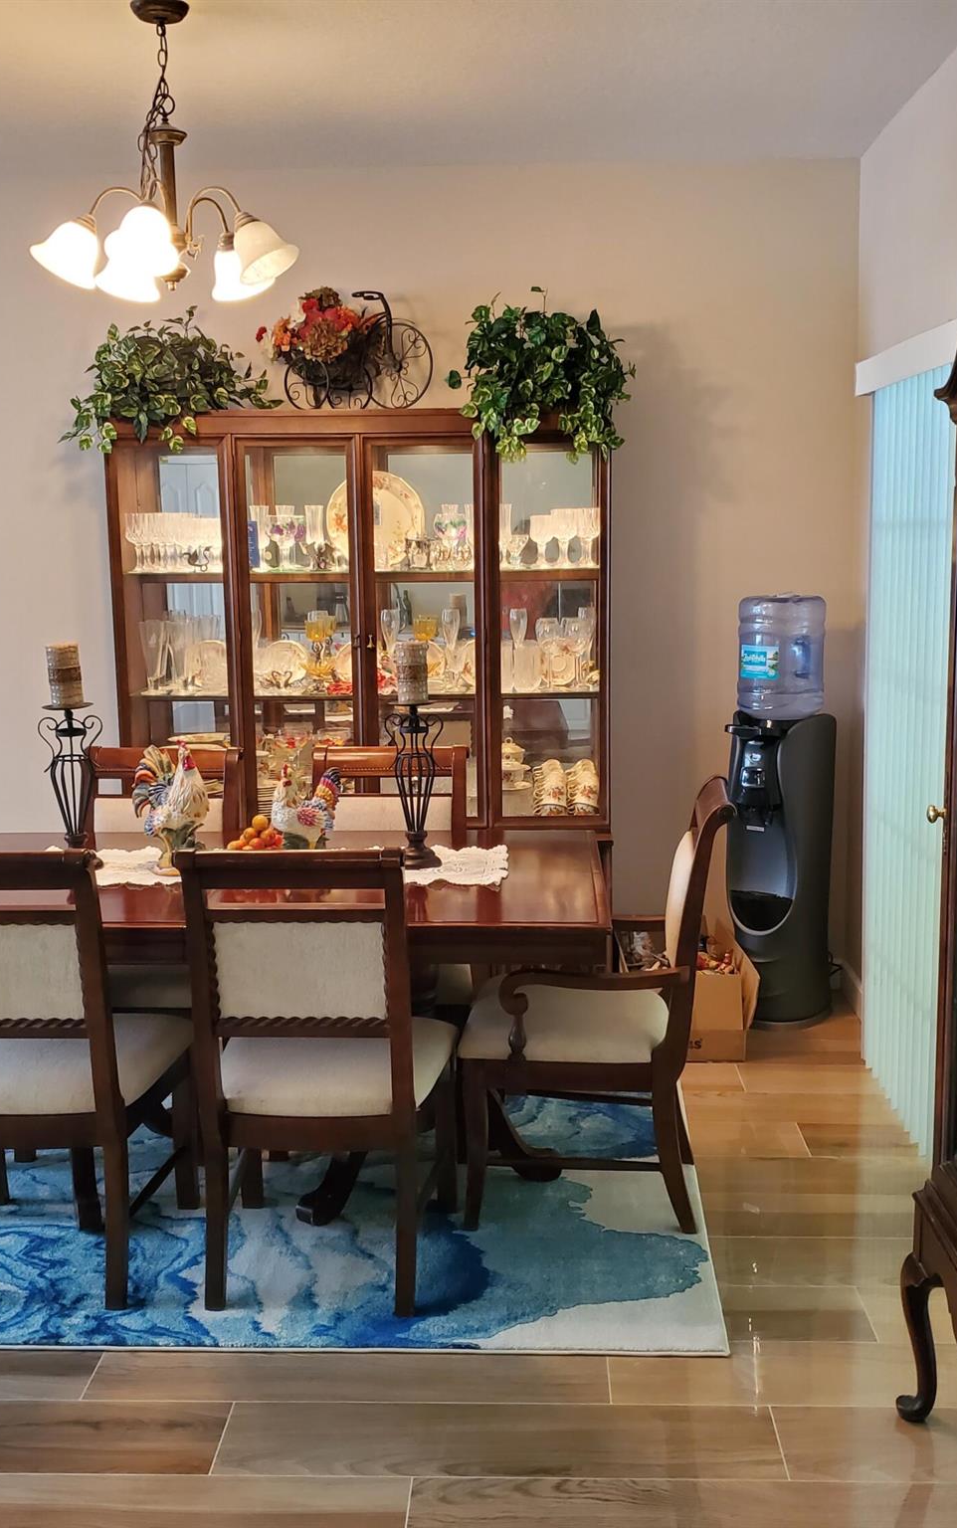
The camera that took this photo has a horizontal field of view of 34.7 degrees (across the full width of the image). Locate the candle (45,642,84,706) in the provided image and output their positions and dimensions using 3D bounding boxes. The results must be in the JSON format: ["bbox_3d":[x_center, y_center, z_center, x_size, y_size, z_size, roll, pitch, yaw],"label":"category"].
[{"bbox_3d":[-1.007,-0.220,3.739,0.082,0.150,0.082,0,9,2],"label":"candle"}]

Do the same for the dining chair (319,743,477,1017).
[{"bbox_3d":[-0.257,0.470,4.081,0.530,0.970,0.655,0,9,4],"label":"dining chair"}]

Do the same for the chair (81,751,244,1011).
[{"bbox_3d":[-0.896,0.474,4.100,0.530,0.970,0.655,0,9,3],"label":"chair"}]

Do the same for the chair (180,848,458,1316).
[{"bbox_3d":[-0.324,0.601,3.274,0.510,0.976,0.604,0,9,5],"label":"chair"}]

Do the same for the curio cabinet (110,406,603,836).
[{"bbox_3d":[-0.358,-0.137,4.933,1.564,1.936,0.430,0,9,2],"label":"curio cabinet"}]

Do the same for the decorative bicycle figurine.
[{"bbox_3d":[-0.412,-1.289,4.800,0.520,0.391,0.250,4,10,29],"label":"decorative bicycle figurine"}]

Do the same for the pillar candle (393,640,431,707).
[{"bbox_3d":[-0.162,-0.222,3.715,0.082,0.150,0.082,0,9,2],"label":"pillar candle"}]

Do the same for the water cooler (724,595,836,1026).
[{"bbox_3d":[0.987,0.143,4.993,0.360,1.358,0.330,-9,12,-44],"label":"water cooler"}]

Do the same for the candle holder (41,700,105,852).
[{"bbox_3d":[-1.022,0.057,3.848,0.155,0.400,0.155,0,9,2],"label":"candle holder"}]

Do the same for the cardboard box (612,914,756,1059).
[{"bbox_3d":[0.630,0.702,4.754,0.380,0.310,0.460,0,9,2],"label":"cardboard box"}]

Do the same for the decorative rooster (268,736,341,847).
[{"bbox_3d":[-0.423,0.126,3.755,0.175,0.252,0.120,-3,9,-13],"label":"decorative rooster"}]

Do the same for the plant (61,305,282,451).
[{"bbox_3d":[-0.945,-1.173,4.706,0.620,0.420,0.420,0,9,2],"label":"plant"}]

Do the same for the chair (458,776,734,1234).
[{"bbox_3d":[0.260,0.544,3.594,0.624,0.981,0.585,0,9,6],"label":"chair"}]

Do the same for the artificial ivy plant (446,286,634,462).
[{"bbox_3d":[0.187,-1.181,4.672,0.560,0.500,0.430,0,9,2],"label":"artificial ivy plant"}]

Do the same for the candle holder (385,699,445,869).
[{"bbox_3d":[-0.161,0.049,3.844,0.155,0.399,0.155,0,9,2],"label":"candle holder"}]

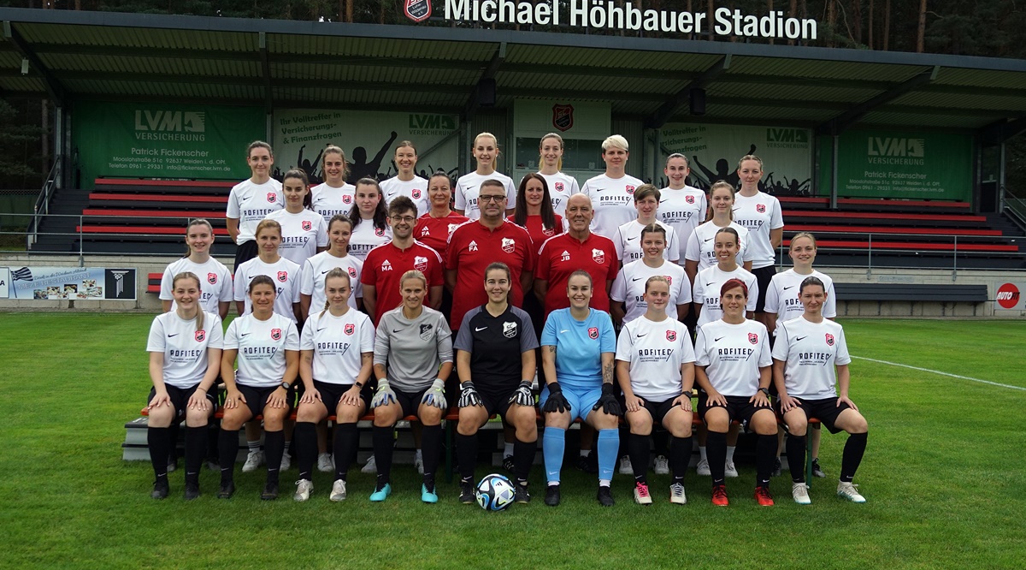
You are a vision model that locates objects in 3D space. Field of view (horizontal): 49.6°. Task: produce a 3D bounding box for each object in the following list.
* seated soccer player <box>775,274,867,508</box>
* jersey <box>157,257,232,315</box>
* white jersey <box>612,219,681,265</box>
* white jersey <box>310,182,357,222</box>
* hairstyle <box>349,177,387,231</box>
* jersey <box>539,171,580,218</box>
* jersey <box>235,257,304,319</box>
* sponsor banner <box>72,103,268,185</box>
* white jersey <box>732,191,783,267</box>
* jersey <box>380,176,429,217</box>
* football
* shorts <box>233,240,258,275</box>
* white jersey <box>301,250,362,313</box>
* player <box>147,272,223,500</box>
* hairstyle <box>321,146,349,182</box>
[{"bbox_3d":[1.882,0.625,6.932,0.520,1.330,0.700,1,1,-2],"label":"seated soccer player"},{"bbox_3d":[-2.133,0.082,7.476,0.485,0.550,0.260,1,1,-3],"label":"jersey"},{"bbox_3d":[0.946,-0.178,7.860,0.470,0.570,0.270,1,1,6],"label":"white jersey"},{"bbox_3d":[-1.302,-0.495,8.100,0.420,0.530,0.260,1,1,-3],"label":"white jersey"},{"bbox_3d":[-1.007,-0.558,7.720,0.250,0.360,0.220,1,2,-6],"label":"hairstyle"},{"bbox_3d":[0.273,-0.557,8.106,0.460,0.550,0.260,1,1,10],"label":"jersey"},{"bbox_3d":[-1.612,0.065,7.300,0.440,0.500,0.270,1,2,-8],"label":"jersey"},{"bbox_3d":[-10.409,-4.187,33.700,5.650,2.550,0.050,1,1,-10],"label":"sponsor banner"},{"bbox_3d":[1.759,-0.401,8.150,0.450,0.570,0.260,1,1,3],"label":"white jersey"},{"bbox_3d":[-0.783,-0.520,8.106,0.460,0.550,0.260,1,1,-2],"label":"jersey"},{"bbox_3d":[-0.100,1.174,6.320,0.220,0.220,0.220,1,1,0],"label":"football"},{"bbox_3d":[-1.853,-0.154,8.150,0.400,0.370,0.280,1,1,-10],"label":"shorts"},{"bbox_3d":[-1.182,0.031,7.300,0.430,0.500,0.270,0,2,-22],"label":"white jersey"},{"bbox_3d":[-1.976,0.579,6.680,0.470,1.299,0.680,0,2,-12],"label":"player"},{"bbox_3d":[-1.306,-0.886,8.140,0.210,0.280,0.230,1,1,-6],"label":"hairstyle"}]

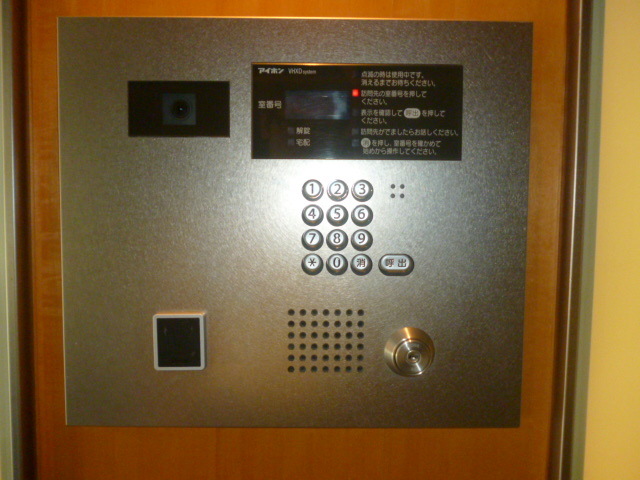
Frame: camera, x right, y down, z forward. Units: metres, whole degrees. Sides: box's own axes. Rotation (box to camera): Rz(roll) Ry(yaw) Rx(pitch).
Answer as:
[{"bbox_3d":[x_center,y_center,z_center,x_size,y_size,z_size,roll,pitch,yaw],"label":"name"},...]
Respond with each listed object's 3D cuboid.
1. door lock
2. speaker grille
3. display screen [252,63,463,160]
[{"bbox_3d":[0.076,0.095,0.429,0.043,0.043,0.015,0,3,0],"label":"door lock"},{"bbox_3d":[0.005,0.085,0.435,0.064,0.054,0.007,0,3,0],"label":"speaker grille"},{"bbox_3d":[0.031,-0.105,0.424,0.172,0.077,0.009,0,3,0],"label":"display screen"}]

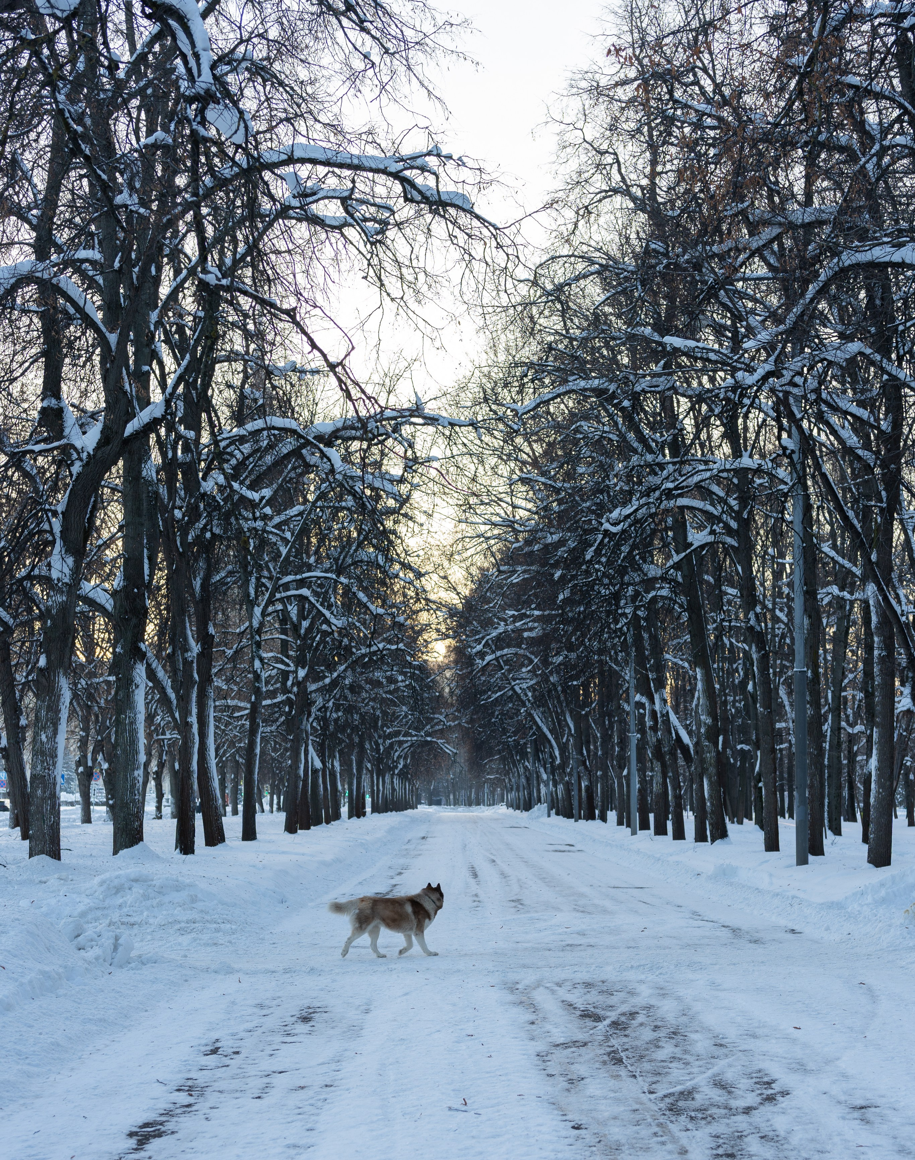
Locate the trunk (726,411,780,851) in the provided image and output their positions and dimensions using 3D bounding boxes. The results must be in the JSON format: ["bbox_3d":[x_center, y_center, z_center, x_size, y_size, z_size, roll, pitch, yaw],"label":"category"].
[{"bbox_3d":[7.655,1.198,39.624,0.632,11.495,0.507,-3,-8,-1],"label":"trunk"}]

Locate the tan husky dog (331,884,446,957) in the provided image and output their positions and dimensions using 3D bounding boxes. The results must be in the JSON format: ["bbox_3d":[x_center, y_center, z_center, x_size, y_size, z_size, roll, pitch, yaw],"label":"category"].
[{"bbox_3d":[-0.650,3.106,13.900,1.030,0.680,0.300,2,-8,-10],"label":"tan husky dog"}]

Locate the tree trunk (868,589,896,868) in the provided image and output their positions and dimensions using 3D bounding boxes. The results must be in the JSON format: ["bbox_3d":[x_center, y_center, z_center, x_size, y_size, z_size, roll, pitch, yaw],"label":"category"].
[{"bbox_3d":[8.457,2.914,30.396,0.524,5.524,0.494,3,-8,0],"label":"tree trunk"}]

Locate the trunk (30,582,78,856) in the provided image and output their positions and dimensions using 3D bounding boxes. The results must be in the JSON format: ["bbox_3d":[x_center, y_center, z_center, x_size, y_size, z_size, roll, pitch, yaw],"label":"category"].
[{"bbox_3d":[-8.396,2.940,31.709,0.699,5.691,0.669,1,-8,0],"label":"trunk"}]

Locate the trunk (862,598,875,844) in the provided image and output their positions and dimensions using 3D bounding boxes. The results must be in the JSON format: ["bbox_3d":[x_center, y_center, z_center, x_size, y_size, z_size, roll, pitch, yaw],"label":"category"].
[{"bbox_3d":[12.274,4.167,45.528,0.351,7.351,0.326,3,-8,0],"label":"trunk"}]

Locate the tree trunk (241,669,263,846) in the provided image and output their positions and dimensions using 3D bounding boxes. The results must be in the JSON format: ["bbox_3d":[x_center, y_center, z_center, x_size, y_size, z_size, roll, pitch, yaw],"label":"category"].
[{"bbox_3d":[-6.331,5.484,47.375,0.506,5.216,0.476,1,-8,0],"label":"tree trunk"}]

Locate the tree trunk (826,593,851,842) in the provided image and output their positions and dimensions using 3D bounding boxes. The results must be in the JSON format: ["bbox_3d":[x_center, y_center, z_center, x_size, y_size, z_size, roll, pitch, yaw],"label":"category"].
[{"bbox_3d":[13.151,4.715,52.585,0.576,8.146,0.526,3,-8,0],"label":"tree trunk"}]

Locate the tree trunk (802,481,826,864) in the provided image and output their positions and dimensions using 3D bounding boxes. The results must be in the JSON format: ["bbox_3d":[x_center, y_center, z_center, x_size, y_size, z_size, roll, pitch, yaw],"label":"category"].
[{"bbox_3d":[8.404,2.071,36.129,0.425,8.756,0.400,1,-8,0],"label":"tree trunk"}]

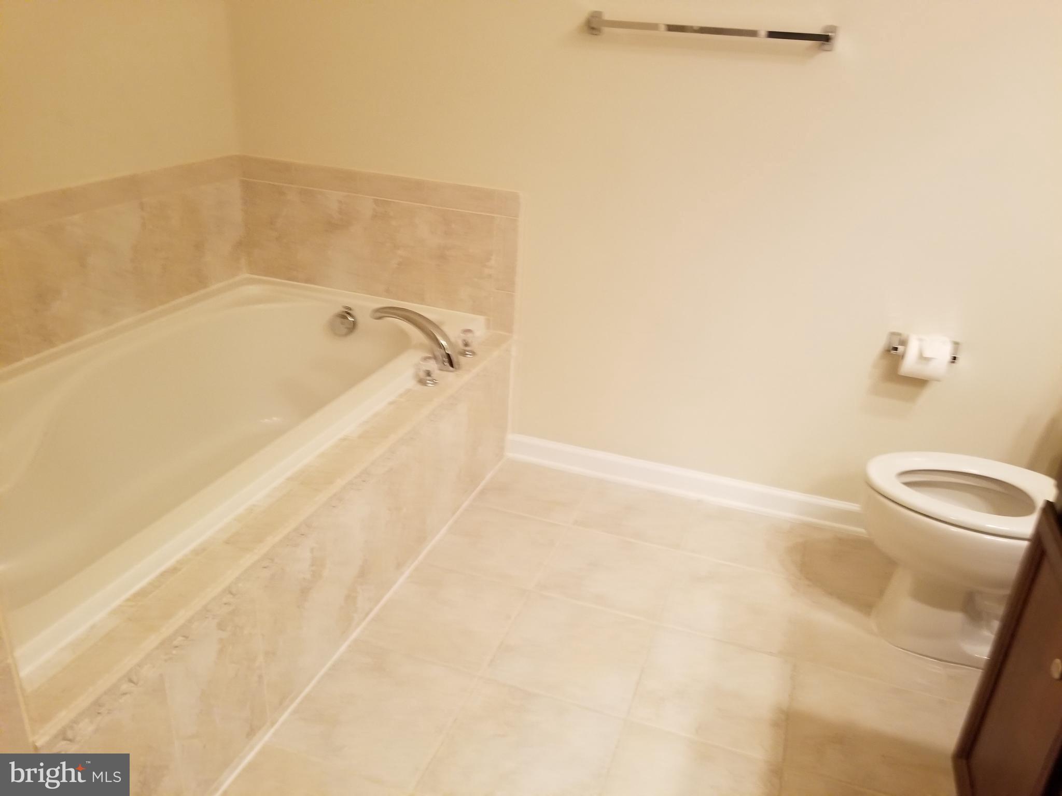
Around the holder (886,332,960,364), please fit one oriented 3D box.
[{"bbox_3d":[1.058,-0.125,2.149,0.178,0.057,0.080,11,23,16],"label":"holder"}]

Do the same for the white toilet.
[{"bbox_3d":[1.127,0.258,1.827,0.690,0.740,0.440,11,23,16],"label":"white toilet"}]

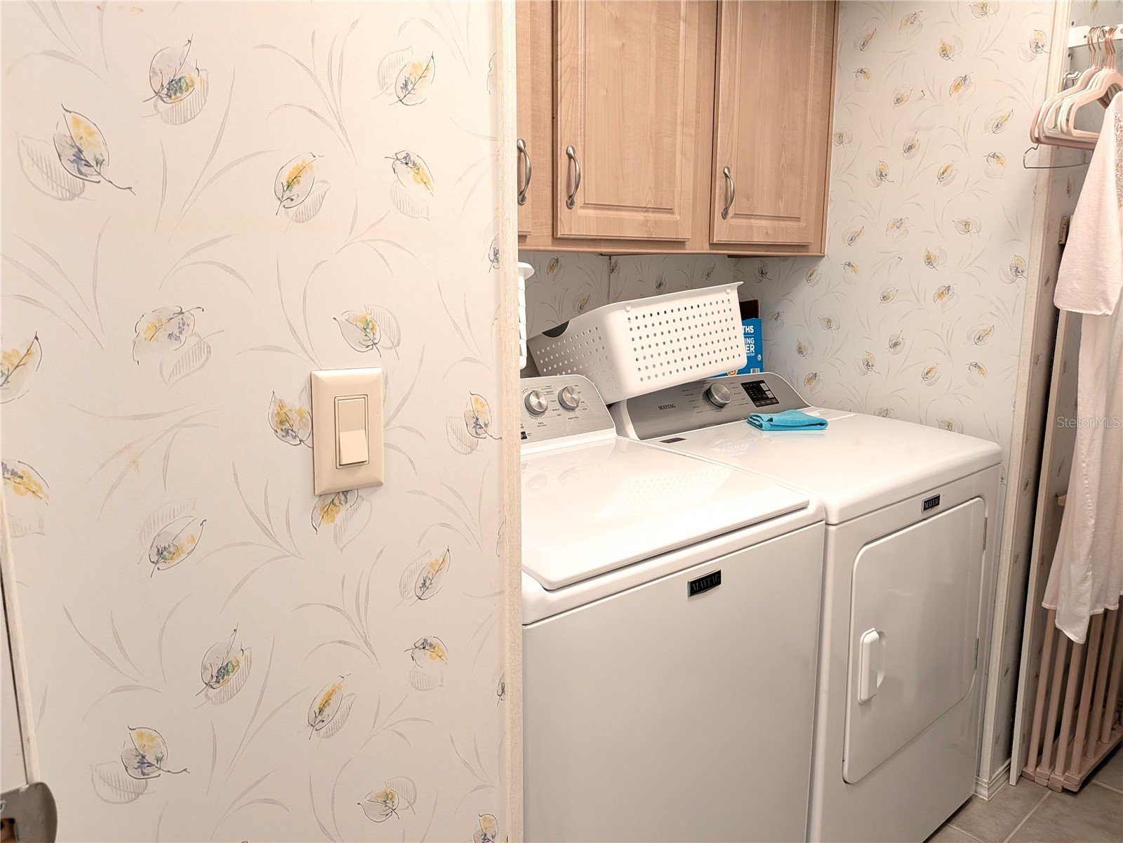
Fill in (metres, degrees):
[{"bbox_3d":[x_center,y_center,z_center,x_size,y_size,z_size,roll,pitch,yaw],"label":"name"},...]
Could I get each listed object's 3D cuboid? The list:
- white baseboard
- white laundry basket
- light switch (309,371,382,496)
[{"bbox_3d":[1.121,0.924,2.032,0.140,0.060,0.045,-8,12,-40],"label":"white baseboard"},{"bbox_3d":[0.198,-0.168,1.919,0.484,0.200,0.368,-15,0,-37],"label":"white laundry basket"},{"bbox_3d":[-0.198,0.009,0.730,0.070,0.115,0.012,-6,12,-40],"label":"light switch"}]

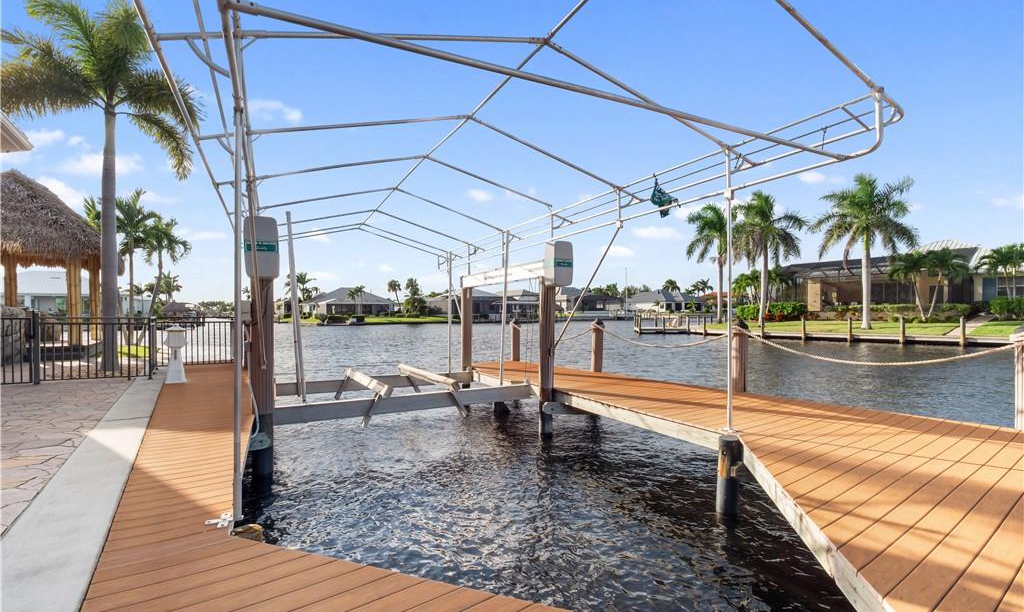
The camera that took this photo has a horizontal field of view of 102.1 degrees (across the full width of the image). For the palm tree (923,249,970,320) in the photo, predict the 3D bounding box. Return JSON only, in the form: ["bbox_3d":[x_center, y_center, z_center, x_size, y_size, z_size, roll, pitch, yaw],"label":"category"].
[{"bbox_3d":[37.249,-1.843,35.500,2.900,6.172,2.900,1,-1,-44],"label":"palm tree"}]

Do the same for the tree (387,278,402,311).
[{"bbox_3d":[-24.686,-1.943,87.000,3.000,7.458,3.000,0,-1,-16],"label":"tree"}]

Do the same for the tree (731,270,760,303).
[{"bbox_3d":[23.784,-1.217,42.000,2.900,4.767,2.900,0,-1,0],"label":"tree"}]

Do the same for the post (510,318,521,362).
[{"bbox_3d":[0.109,0.958,11.550,0.260,1.191,0.260,0,-1,1],"label":"post"}]

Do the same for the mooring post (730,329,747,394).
[{"bbox_3d":[3.856,0.885,7.050,0.280,1.209,0.280,0,-1,0],"label":"mooring post"}]

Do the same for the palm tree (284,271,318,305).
[{"bbox_3d":[-41.683,-2.772,82.000,6.700,8.515,6.500,0,-1,0],"label":"palm tree"}]

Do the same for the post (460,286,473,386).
[{"bbox_3d":[-1.143,0.866,10.400,0.280,2.813,0.280,0,-1,0],"label":"post"}]

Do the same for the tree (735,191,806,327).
[{"bbox_3d":[22.429,-4.108,36.000,5.400,11.867,5.400,-1,-1,32],"label":"tree"}]

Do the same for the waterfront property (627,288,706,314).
[{"bbox_3d":[39.773,-1.304,108.000,15.000,6.259,14.000,1,-1,-38],"label":"waterfront property"}]

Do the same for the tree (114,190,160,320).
[{"bbox_3d":[-15.477,-1.601,17.000,1.750,6.445,1.750,1,-1,-42],"label":"tree"}]

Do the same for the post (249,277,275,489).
[{"bbox_3d":[-3.258,1.001,5.420,0.260,2.775,0.260,1,-1,-31],"label":"post"}]

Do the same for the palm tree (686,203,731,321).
[{"bbox_3d":[20.050,-4.282,41.000,6.000,11.931,6.000,0,-1,0],"label":"palm tree"}]

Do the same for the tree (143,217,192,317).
[{"bbox_3d":[-14.225,-1.026,17.000,1.650,5.296,1.650,1,-1,-40],"label":"tree"}]

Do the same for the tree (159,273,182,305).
[{"bbox_3d":[-52.934,-1.546,64.000,3.200,7.264,3.200,1,-1,-40],"label":"tree"}]

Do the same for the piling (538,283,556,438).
[{"bbox_3d":[0.630,0.941,7.350,0.290,2.787,0.290,0,-1,0],"label":"piling"}]

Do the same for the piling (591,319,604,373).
[{"bbox_3d":[1.958,0.907,9.450,0.260,1.221,0.260,0,-1,12],"label":"piling"}]

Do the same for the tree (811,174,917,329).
[{"bbox_3d":[26.738,-4.127,31.500,8.000,11.753,7.800,0,-1,0],"label":"tree"}]

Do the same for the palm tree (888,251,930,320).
[{"bbox_3d":[33.117,-1.687,34.500,3.500,5.874,3.400,0,-1,0],"label":"palm tree"}]

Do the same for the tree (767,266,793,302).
[{"bbox_3d":[27.233,-1.623,42.000,2.900,5.173,2.900,0,-1,0],"label":"tree"}]

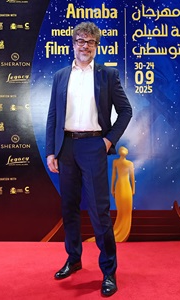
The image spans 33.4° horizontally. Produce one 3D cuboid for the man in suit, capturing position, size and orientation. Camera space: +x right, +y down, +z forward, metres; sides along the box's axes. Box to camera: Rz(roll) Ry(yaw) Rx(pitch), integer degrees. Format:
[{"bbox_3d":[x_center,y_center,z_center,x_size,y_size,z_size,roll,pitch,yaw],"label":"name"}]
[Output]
[{"bbox_3d":[-0.010,-0.009,2.040,0.580,1.770,0.450,-1,-2,15],"label":"man in suit"}]

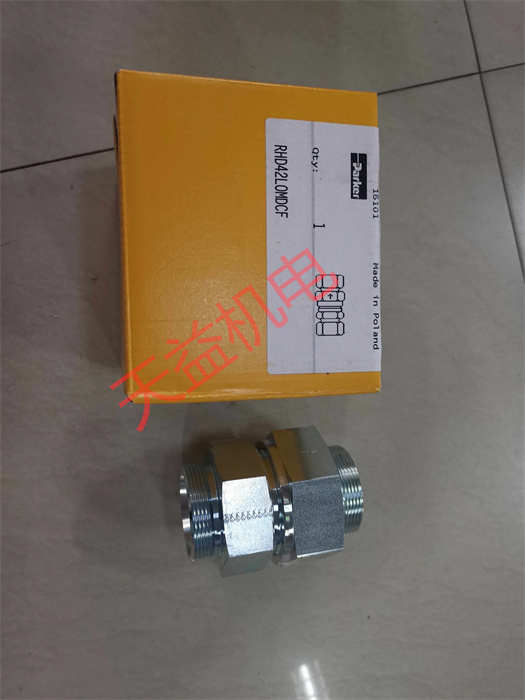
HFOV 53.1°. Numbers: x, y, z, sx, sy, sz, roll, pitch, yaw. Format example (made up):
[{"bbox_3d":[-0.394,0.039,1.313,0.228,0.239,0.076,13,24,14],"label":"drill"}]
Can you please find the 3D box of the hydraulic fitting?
[{"bbox_3d":[0.003,0.088,0.307,0.097,0.070,0.079,-5,94,-15],"label":"hydraulic fitting"}]

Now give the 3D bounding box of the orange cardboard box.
[{"bbox_3d":[-0.018,-0.047,0.266,0.102,0.127,0.119,-2,94,-15],"label":"orange cardboard box"}]

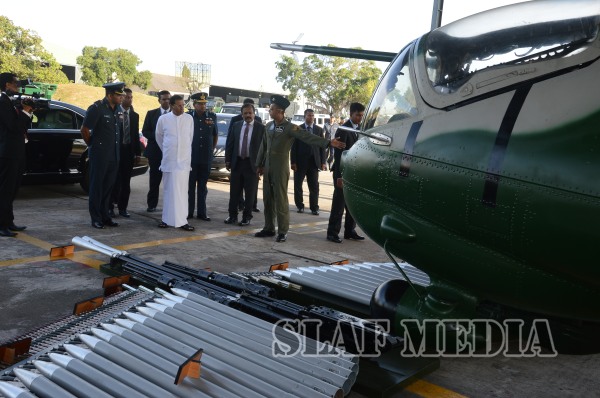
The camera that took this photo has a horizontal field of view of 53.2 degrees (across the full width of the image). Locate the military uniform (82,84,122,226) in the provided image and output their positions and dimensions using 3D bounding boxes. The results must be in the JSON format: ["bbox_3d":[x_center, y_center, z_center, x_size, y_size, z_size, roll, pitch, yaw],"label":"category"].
[{"bbox_3d":[-2.398,-0.538,7.292,0.380,1.780,0.520,9,9,30],"label":"military uniform"}]

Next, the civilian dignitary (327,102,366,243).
[{"bbox_3d":[0.619,-0.322,7.641,0.380,1.760,0.520,10,9,34],"label":"civilian dignitary"}]

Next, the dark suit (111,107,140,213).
[{"bbox_3d":[-2.430,-0.538,8.365,0.480,1.470,0.290,1,8,-22],"label":"dark suit"}]

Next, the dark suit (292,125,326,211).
[{"bbox_3d":[0.130,-0.506,9.715,0.540,1.450,0.320,4,7,-3],"label":"dark suit"}]

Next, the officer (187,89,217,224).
[{"bbox_3d":[-1.373,-0.596,8.391,0.470,1.770,0.310,2,7,-14],"label":"officer"}]

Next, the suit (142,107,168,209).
[{"bbox_3d":[-2.058,-0.580,8.804,0.520,1.470,0.320,2,8,-21],"label":"suit"}]

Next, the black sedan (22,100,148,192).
[{"bbox_3d":[-4.750,-0.807,8.961,1.880,1.480,5.150,11,10,41],"label":"black sedan"}]

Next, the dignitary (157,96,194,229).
[{"bbox_3d":[-1.595,-0.479,7.675,0.480,1.695,0.330,0,8,-27],"label":"dignitary"}]

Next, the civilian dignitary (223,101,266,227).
[{"bbox_3d":[-0.770,-0.484,8.306,0.550,1.680,0.350,5,7,-2],"label":"civilian dignitary"}]

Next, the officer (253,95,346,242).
[{"bbox_3d":[-0.018,-0.381,7.351,1.050,1.760,0.450,7,8,22],"label":"officer"}]

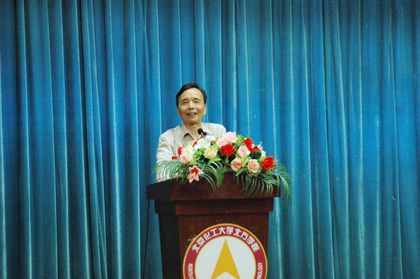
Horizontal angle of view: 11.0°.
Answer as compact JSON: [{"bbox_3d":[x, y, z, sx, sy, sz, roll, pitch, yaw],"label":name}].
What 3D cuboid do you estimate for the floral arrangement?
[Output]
[{"bbox_3d":[0.075,0.139,12.100,0.690,0.350,0.360,-1,0,-16],"label":"floral arrangement"}]

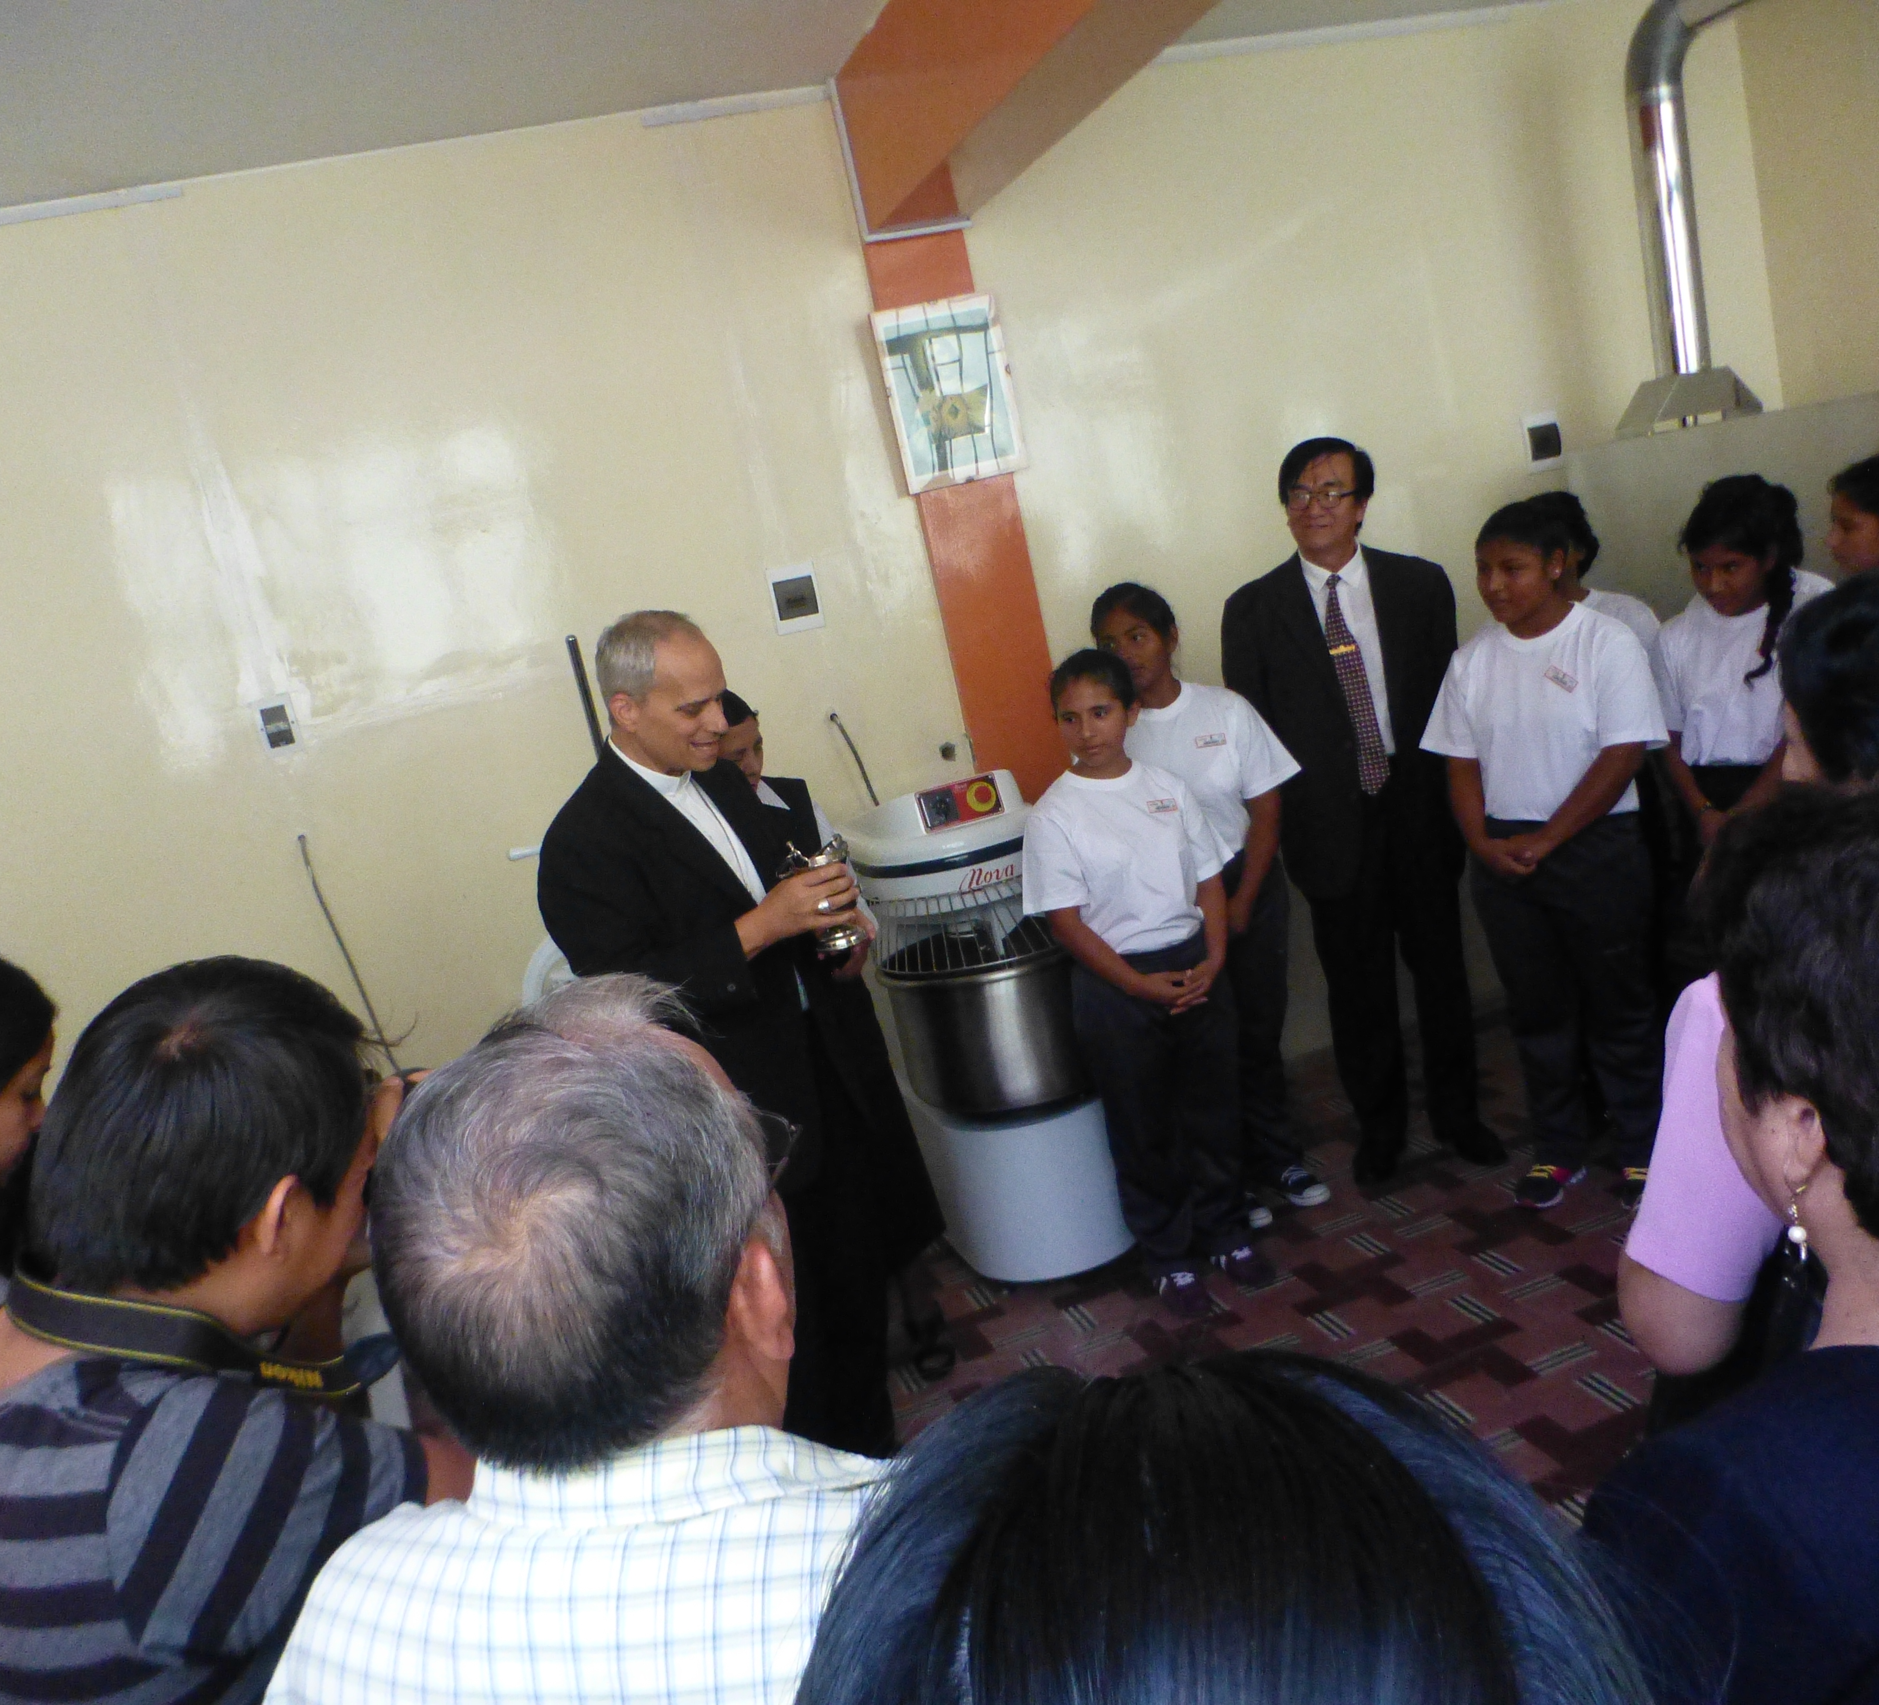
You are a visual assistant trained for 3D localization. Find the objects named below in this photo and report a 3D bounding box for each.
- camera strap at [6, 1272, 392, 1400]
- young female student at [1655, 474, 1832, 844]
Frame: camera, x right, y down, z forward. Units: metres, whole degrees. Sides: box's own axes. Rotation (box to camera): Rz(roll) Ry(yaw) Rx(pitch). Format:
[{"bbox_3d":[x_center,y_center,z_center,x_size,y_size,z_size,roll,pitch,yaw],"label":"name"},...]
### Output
[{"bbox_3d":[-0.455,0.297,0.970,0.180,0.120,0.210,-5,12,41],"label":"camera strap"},{"bbox_3d":[1.950,-0.170,3.740,0.300,1.450,0.440,-20,12,-41],"label":"young female student"}]

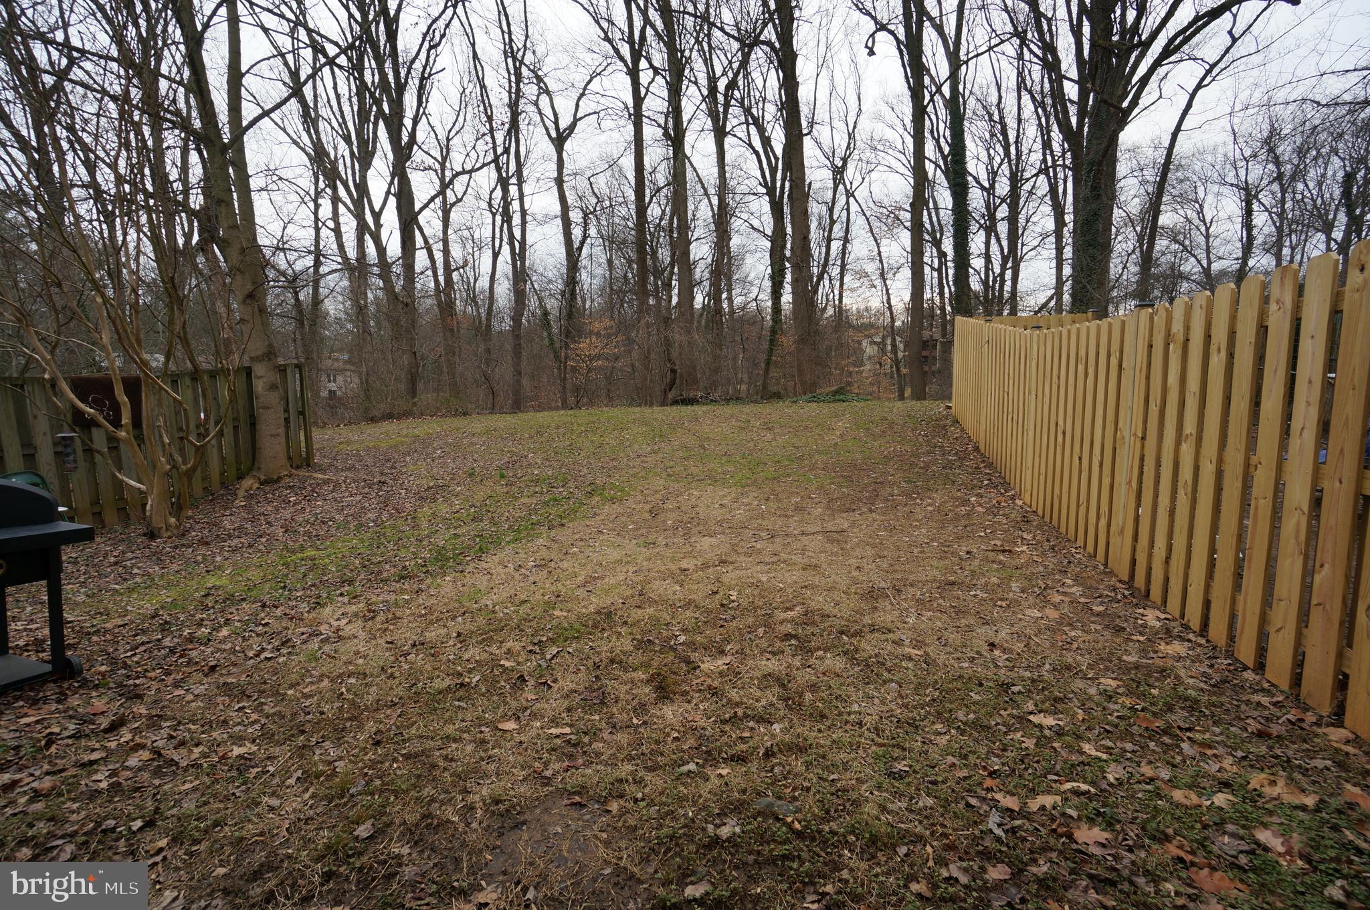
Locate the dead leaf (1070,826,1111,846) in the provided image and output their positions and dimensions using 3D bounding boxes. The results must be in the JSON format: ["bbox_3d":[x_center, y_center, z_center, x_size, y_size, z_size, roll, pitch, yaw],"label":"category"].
[{"bbox_3d":[1.223,1.143,1.710,0.102,0.022,0.055,-1,6,-5],"label":"dead leaf"}]

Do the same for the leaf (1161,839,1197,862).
[{"bbox_3d":[1.421,1.148,1.649,0.035,0.022,0.078,-2,6,-18],"label":"leaf"}]

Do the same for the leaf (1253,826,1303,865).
[{"bbox_3d":[1.744,1.142,1.682,0.169,0.035,0.096,-6,8,-40],"label":"leaf"}]

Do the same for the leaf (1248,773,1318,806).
[{"bbox_3d":[1.999,1.117,1.903,0.184,0.030,0.136,-4,7,-33],"label":"leaf"}]

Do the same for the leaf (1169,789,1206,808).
[{"bbox_3d":[1.643,1.123,1.871,0.075,0.022,0.084,2,6,19],"label":"leaf"}]

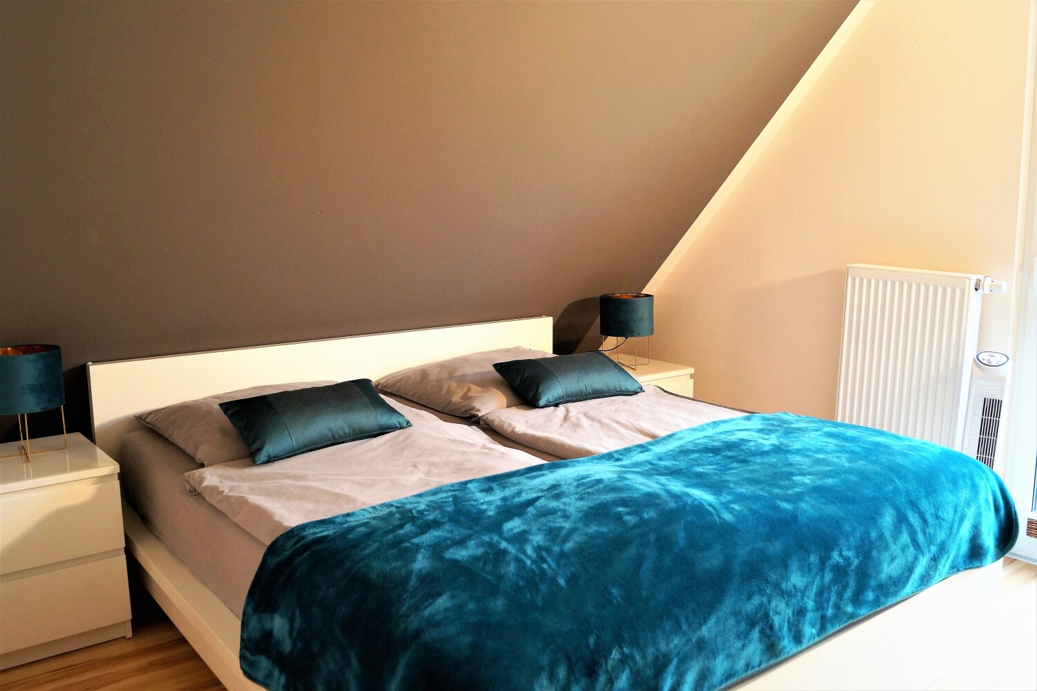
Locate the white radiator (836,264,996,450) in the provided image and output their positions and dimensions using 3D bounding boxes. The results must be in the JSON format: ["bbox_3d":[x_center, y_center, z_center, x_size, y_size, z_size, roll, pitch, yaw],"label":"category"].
[{"bbox_3d":[1.470,0.151,3.300,0.100,0.880,0.495,-7,12,-39],"label":"white radiator"}]

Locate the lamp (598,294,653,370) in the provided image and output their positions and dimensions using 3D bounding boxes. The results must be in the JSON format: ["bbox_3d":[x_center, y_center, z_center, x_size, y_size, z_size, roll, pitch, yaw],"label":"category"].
[{"bbox_3d":[0.526,-0.068,4.130,0.257,0.338,0.257,1,9,0],"label":"lamp"}]

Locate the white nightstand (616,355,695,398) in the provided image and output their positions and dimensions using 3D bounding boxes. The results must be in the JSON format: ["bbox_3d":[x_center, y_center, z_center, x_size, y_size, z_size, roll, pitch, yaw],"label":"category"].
[{"bbox_3d":[0.531,0.367,4.232,0.400,0.550,0.480,-7,12,-39],"label":"white nightstand"}]

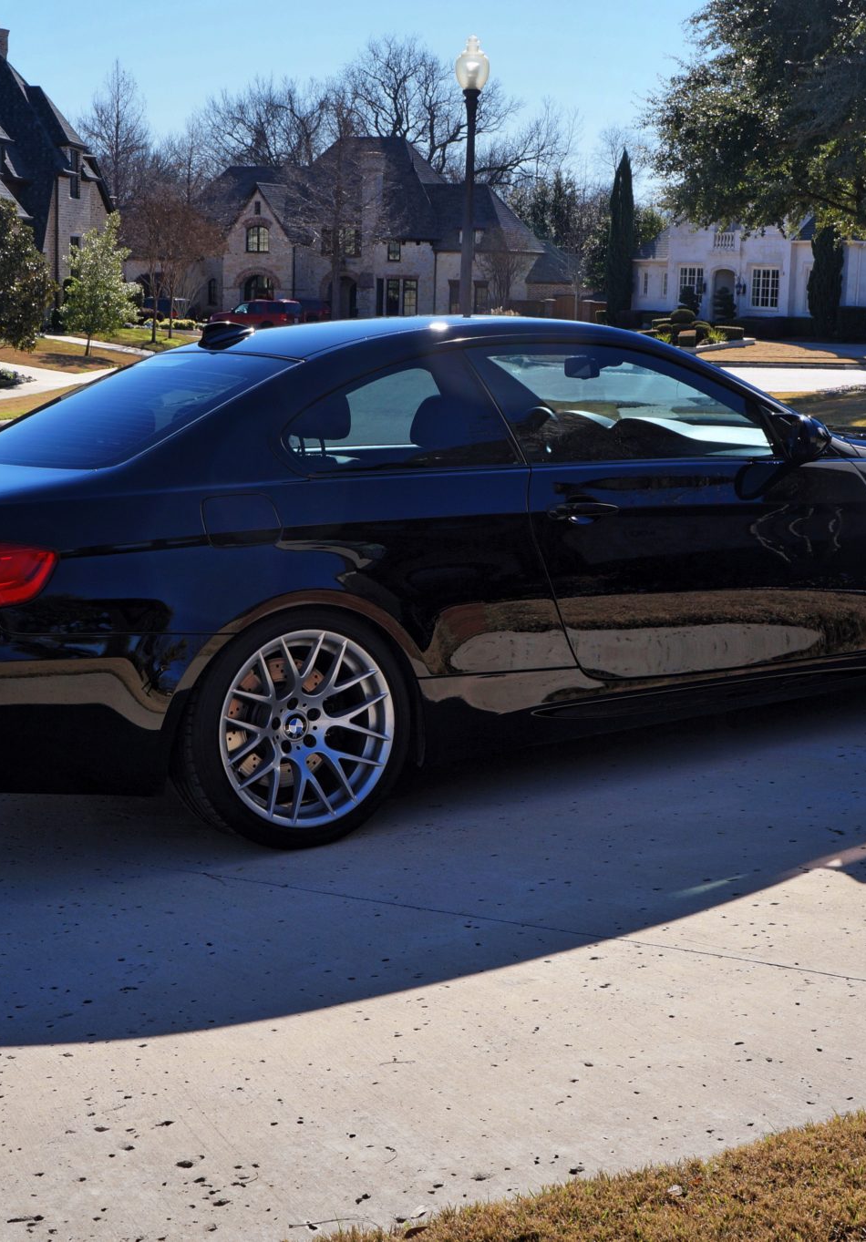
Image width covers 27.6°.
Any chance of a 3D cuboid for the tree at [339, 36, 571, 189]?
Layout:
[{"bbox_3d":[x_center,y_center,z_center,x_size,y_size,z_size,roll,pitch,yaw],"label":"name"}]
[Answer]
[{"bbox_3d":[1.413,-30.572,124.439,16.000,20.610,14.500,1,11,0],"label":"tree"}]

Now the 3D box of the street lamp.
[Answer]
[{"bbox_3d":[0.447,-4.859,22.500,0.447,5.152,0.447,2,10,1],"label":"street lamp"}]

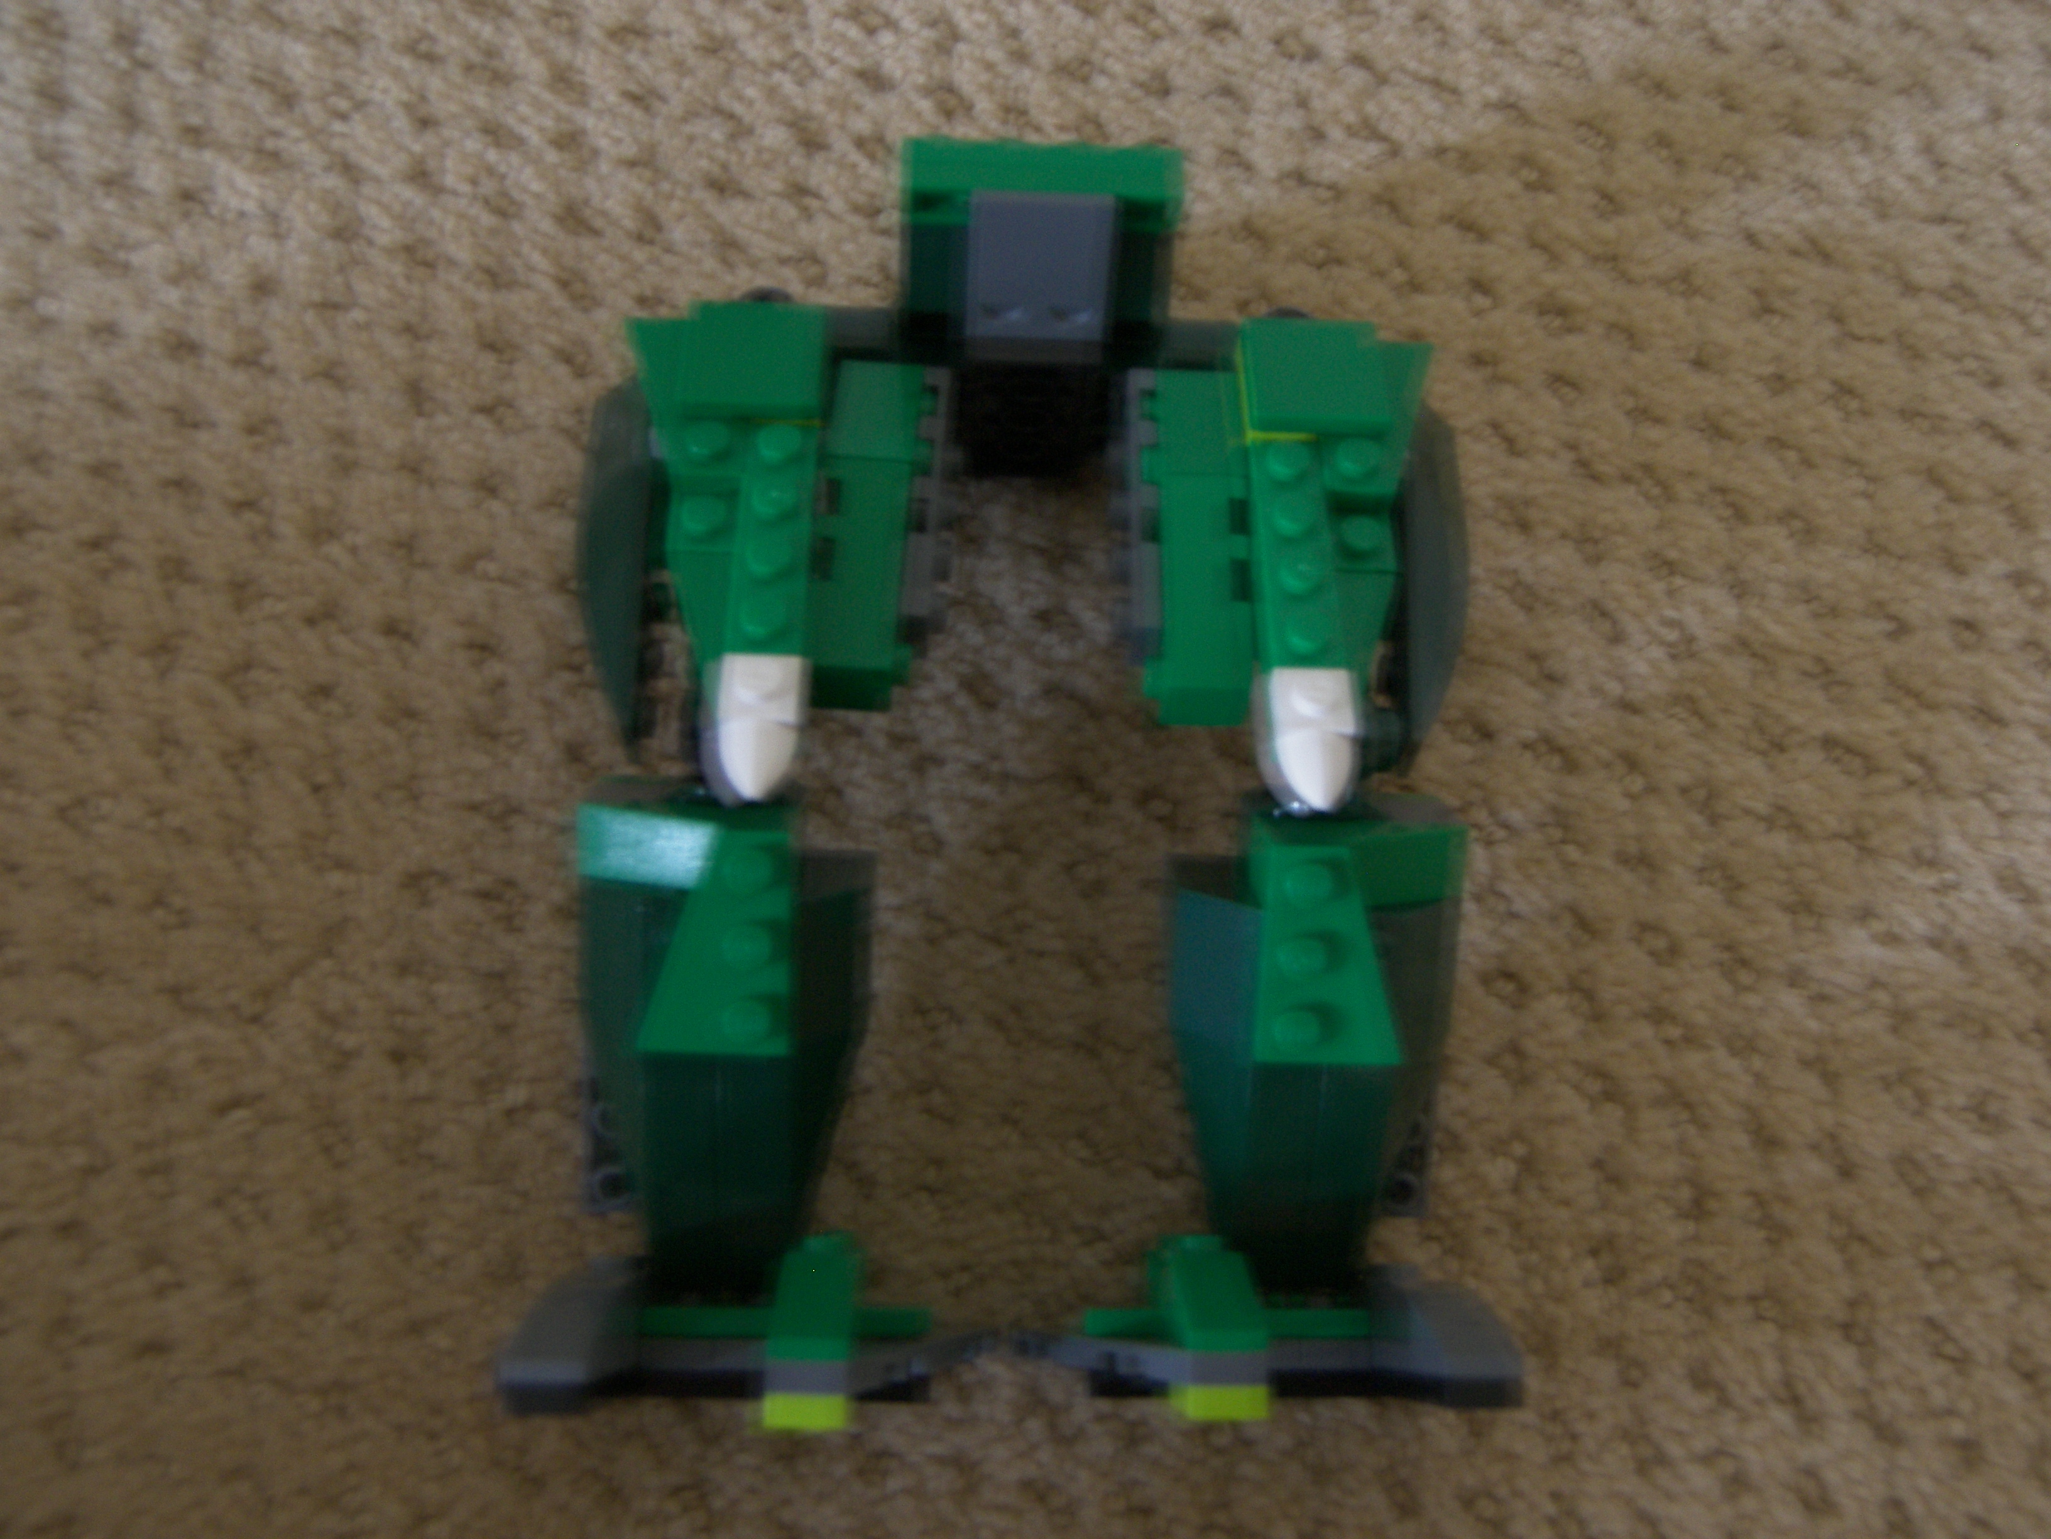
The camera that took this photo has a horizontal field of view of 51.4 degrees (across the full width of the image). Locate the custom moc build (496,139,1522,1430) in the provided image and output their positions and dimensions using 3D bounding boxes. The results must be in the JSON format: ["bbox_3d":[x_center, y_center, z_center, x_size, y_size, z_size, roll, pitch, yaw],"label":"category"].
[{"bbox_3d":[-0.002,0.001,0.249,0.105,0.059,0.142,1,75,-3],"label":"custom moc build"}]

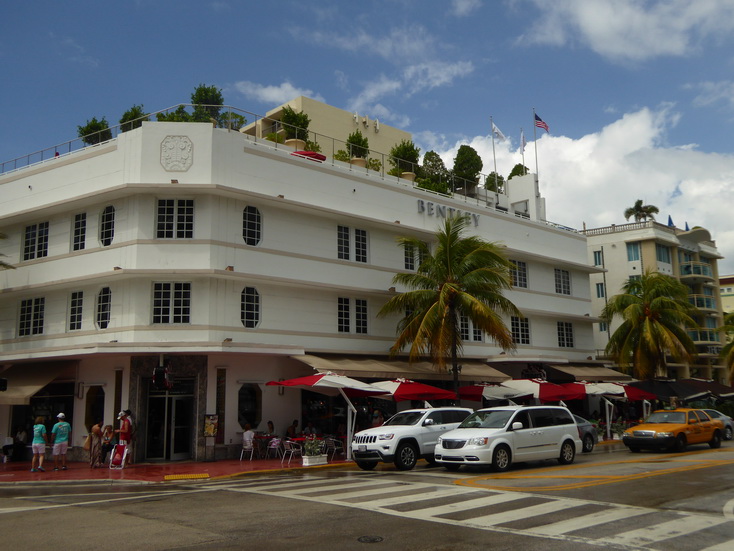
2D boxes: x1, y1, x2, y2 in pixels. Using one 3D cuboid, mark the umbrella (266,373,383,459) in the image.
[{"bbox_3d":[-1.361,4.814,23.998,3.050,2.820,3.200,8,-14,-41],"label":"umbrella"}]

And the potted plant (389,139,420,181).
[{"bbox_3d":[1.976,-5.928,36.399,1.650,2.350,1.650,-1,-11,0],"label":"potted plant"}]

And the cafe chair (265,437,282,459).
[{"bbox_3d":[-3.391,6.314,25.606,0.560,0.790,0.580,8,-14,-41],"label":"cafe chair"}]

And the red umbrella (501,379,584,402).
[{"bbox_3d":[7.732,6.221,32.416,3.000,2.774,2.850,8,-14,-42],"label":"red umbrella"}]

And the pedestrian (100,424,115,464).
[{"bbox_3d":[-8.615,5.653,23.345,0.480,1.220,0.650,-5,-11,20],"label":"pedestrian"}]

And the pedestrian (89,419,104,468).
[{"bbox_3d":[-8.876,5.519,23.109,0.400,1.600,0.480,8,-14,-41],"label":"pedestrian"}]

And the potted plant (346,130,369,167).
[{"bbox_3d":[-0.368,-5.299,29.986,1.000,2.038,1.000,-1,-11,0],"label":"potted plant"}]

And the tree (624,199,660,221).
[{"bbox_3d":[22.589,-5.011,57.500,3.000,3.000,3.000,8,-14,-41],"label":"tree"}]

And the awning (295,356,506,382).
[{"bbox_3d":[2.126,4.224,31.561,12.600,1.000,1.650,8,-14,-41],"label":"awning"}]

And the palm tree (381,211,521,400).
[{"bbox_3d":[3.222,2.102,26.846,5.300,9.048,5.300,-1,-10,0],"label":"palm tree"}]

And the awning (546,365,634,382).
[{"bbox_3d":[11.961,5.195,37.163,5.600,0.930,1.550,8,-14,-41],"label":"awning"}]

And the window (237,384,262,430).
[{"bbox_3d":[-4.132,4.640,24.682,1.020,1.612,0.130,8,-14,-42],"label":"window"}]

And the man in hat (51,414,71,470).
[{"bbox_3d":[-9.432,5.120,21.666,0.560,1.700,0.350,2,-11,-15],"label":"man in hat"}]

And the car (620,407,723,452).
[{"bbox_3d":[11.839,5.856,26.609,5.400,1.480,2.000,9,-14,-41],"label":"car"}]

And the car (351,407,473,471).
[{"bbox_3d":[1.722,5.191,22.308,4.820,1.760,1.960,8,-14,-41],"label":"car"}]

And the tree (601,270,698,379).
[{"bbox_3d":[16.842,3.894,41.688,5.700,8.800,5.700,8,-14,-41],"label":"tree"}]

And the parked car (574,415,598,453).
[{"bbox_3d":[6.625,5.808,25.817,4.720,1.460,1.830,8,-14,-41],"label":"parked car"}]

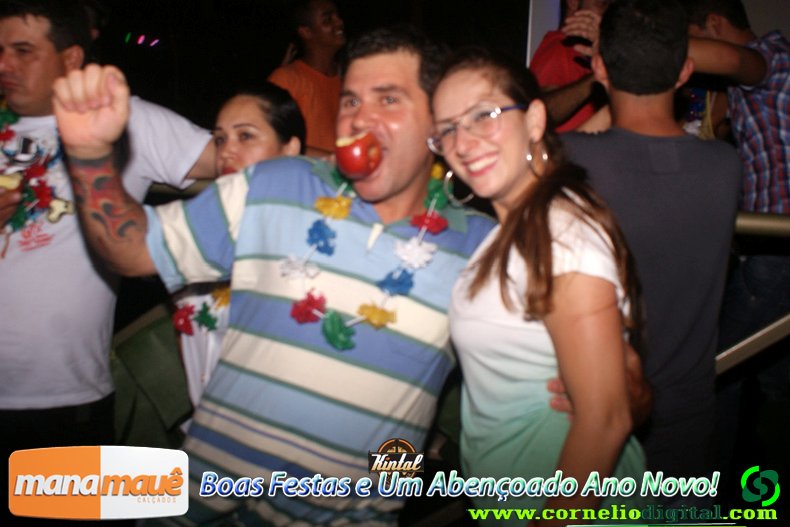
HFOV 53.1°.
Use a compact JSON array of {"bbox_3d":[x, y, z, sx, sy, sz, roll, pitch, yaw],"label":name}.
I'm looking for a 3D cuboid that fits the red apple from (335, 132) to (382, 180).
[{"bbox_3d":[-0.050,-0.151,1.100,0.062,0.067,0.067,-8,14,41],"label":"red apple"}]

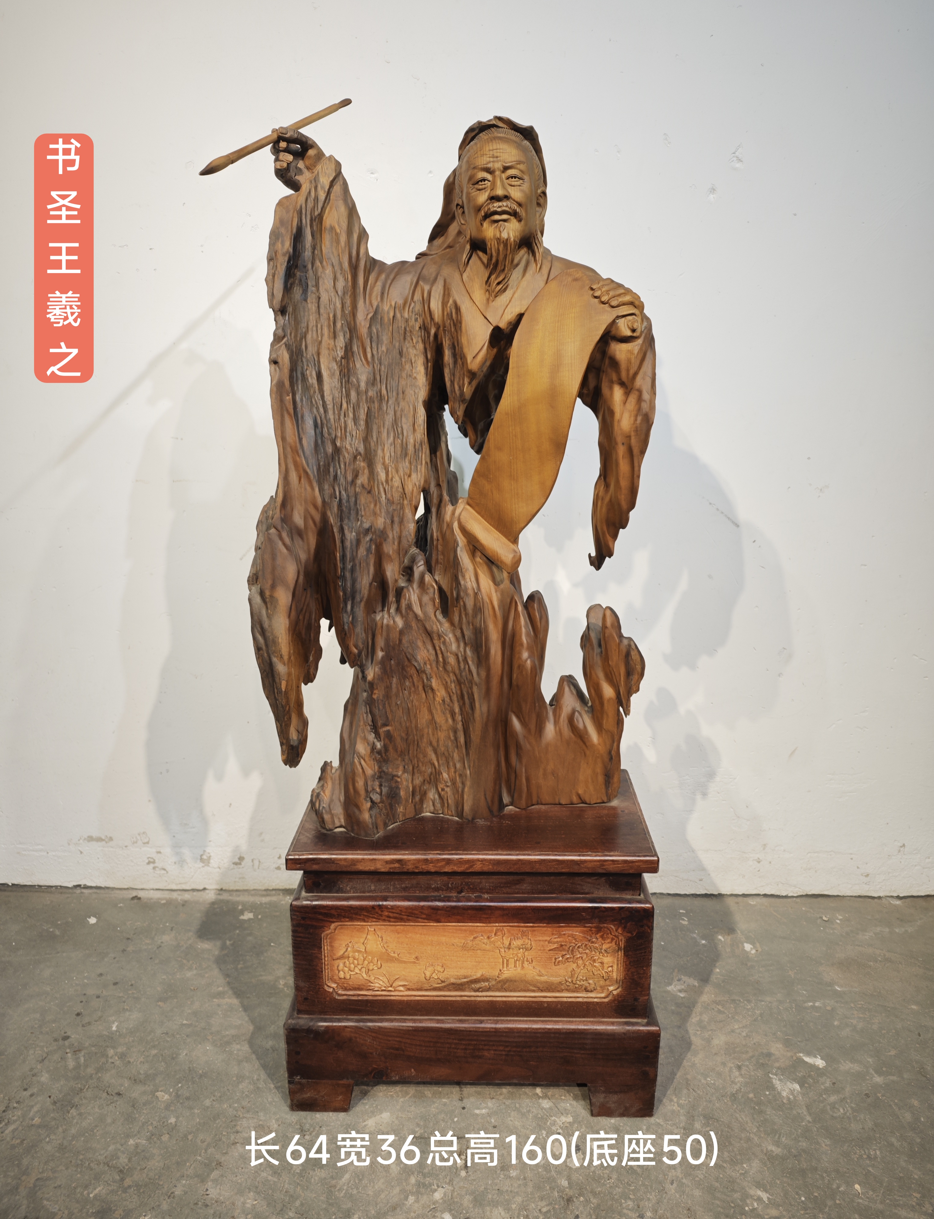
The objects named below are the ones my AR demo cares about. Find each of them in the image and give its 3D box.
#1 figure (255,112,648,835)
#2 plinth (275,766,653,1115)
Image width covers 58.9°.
[{"bbox_3d":[-0.028,-0.171,1.382,0.660,1.110,0.340,0,13,1],"label":"figure"},{"bbox_3d":[0.012,0.609,1.581,0.645,0.500,0.360,0,13,1],"label":"plinth"}]

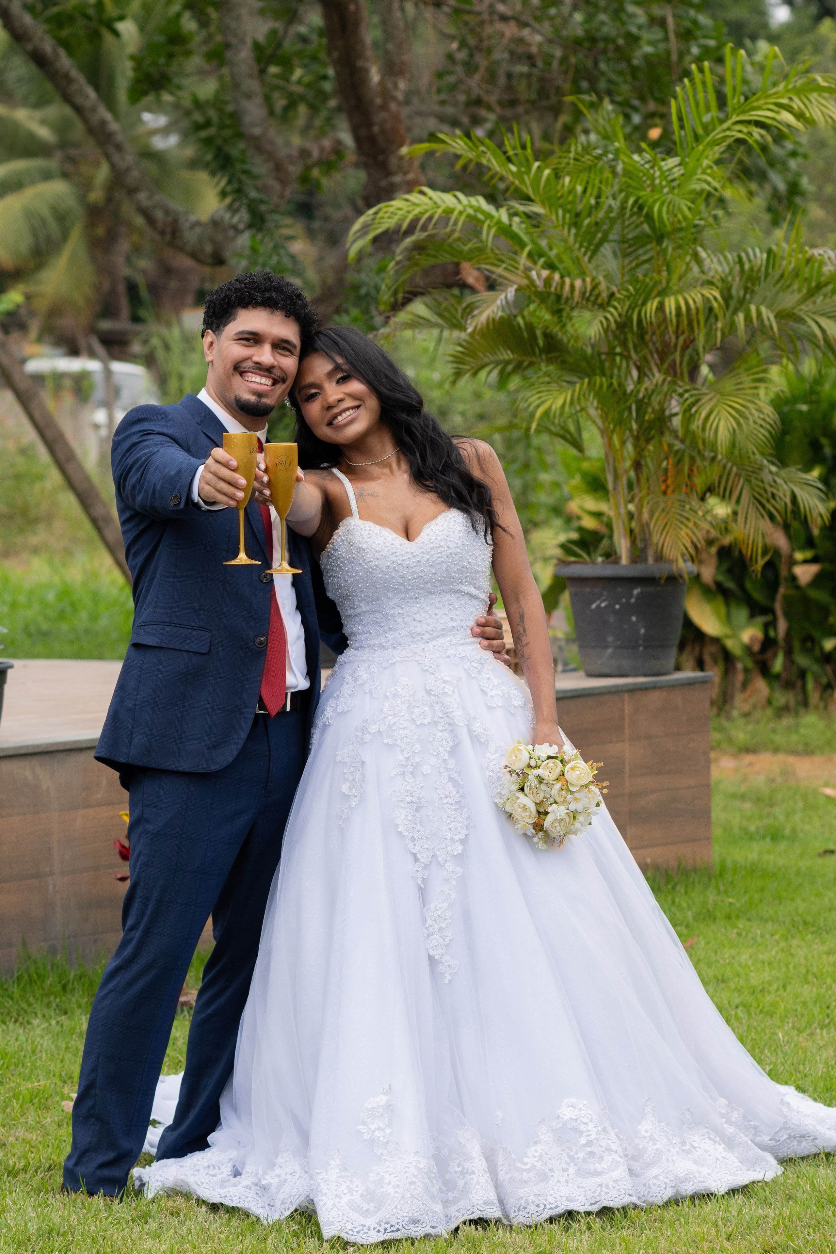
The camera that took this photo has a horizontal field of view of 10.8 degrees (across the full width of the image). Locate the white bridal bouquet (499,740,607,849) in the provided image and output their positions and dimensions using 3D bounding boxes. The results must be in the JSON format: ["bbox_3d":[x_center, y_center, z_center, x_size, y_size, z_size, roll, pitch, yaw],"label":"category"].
[{"bbox_3d":[0.245,0.302,8.000,0.195,0.200,0.200,-1,3,-3],"label":"white bridal bouquet"}]

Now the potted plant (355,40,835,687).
[{"bbox_3d":[0.595,-0.810,13.400,1.600,1.900,1.450,-1,3,0],"label":"potted plant"}]

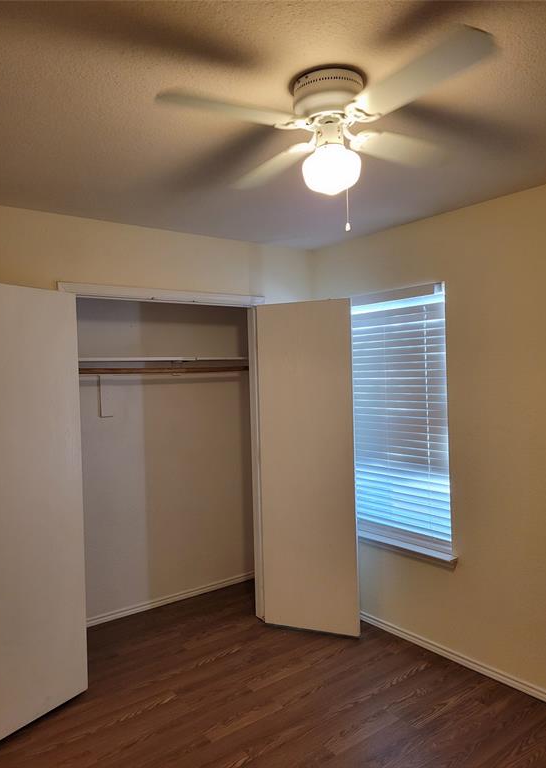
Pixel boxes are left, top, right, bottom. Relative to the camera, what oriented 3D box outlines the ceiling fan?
[{"bbox_3d":[0.168,-0.709,1.676,1.050,0.320,1.050,-2,1,-32],"label":"ceiling fan"}]

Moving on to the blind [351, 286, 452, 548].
[{"bbox_3d":[0.721,0.167,3.470,0.070,1.440,0.790,-2,1,-38],"label":"blind"}]

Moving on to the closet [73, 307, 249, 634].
[{"bbox_3d":[-0.660,0.535,3.701,1.400,2.050,0.680,-2,1,-38],"label":"closet"}]

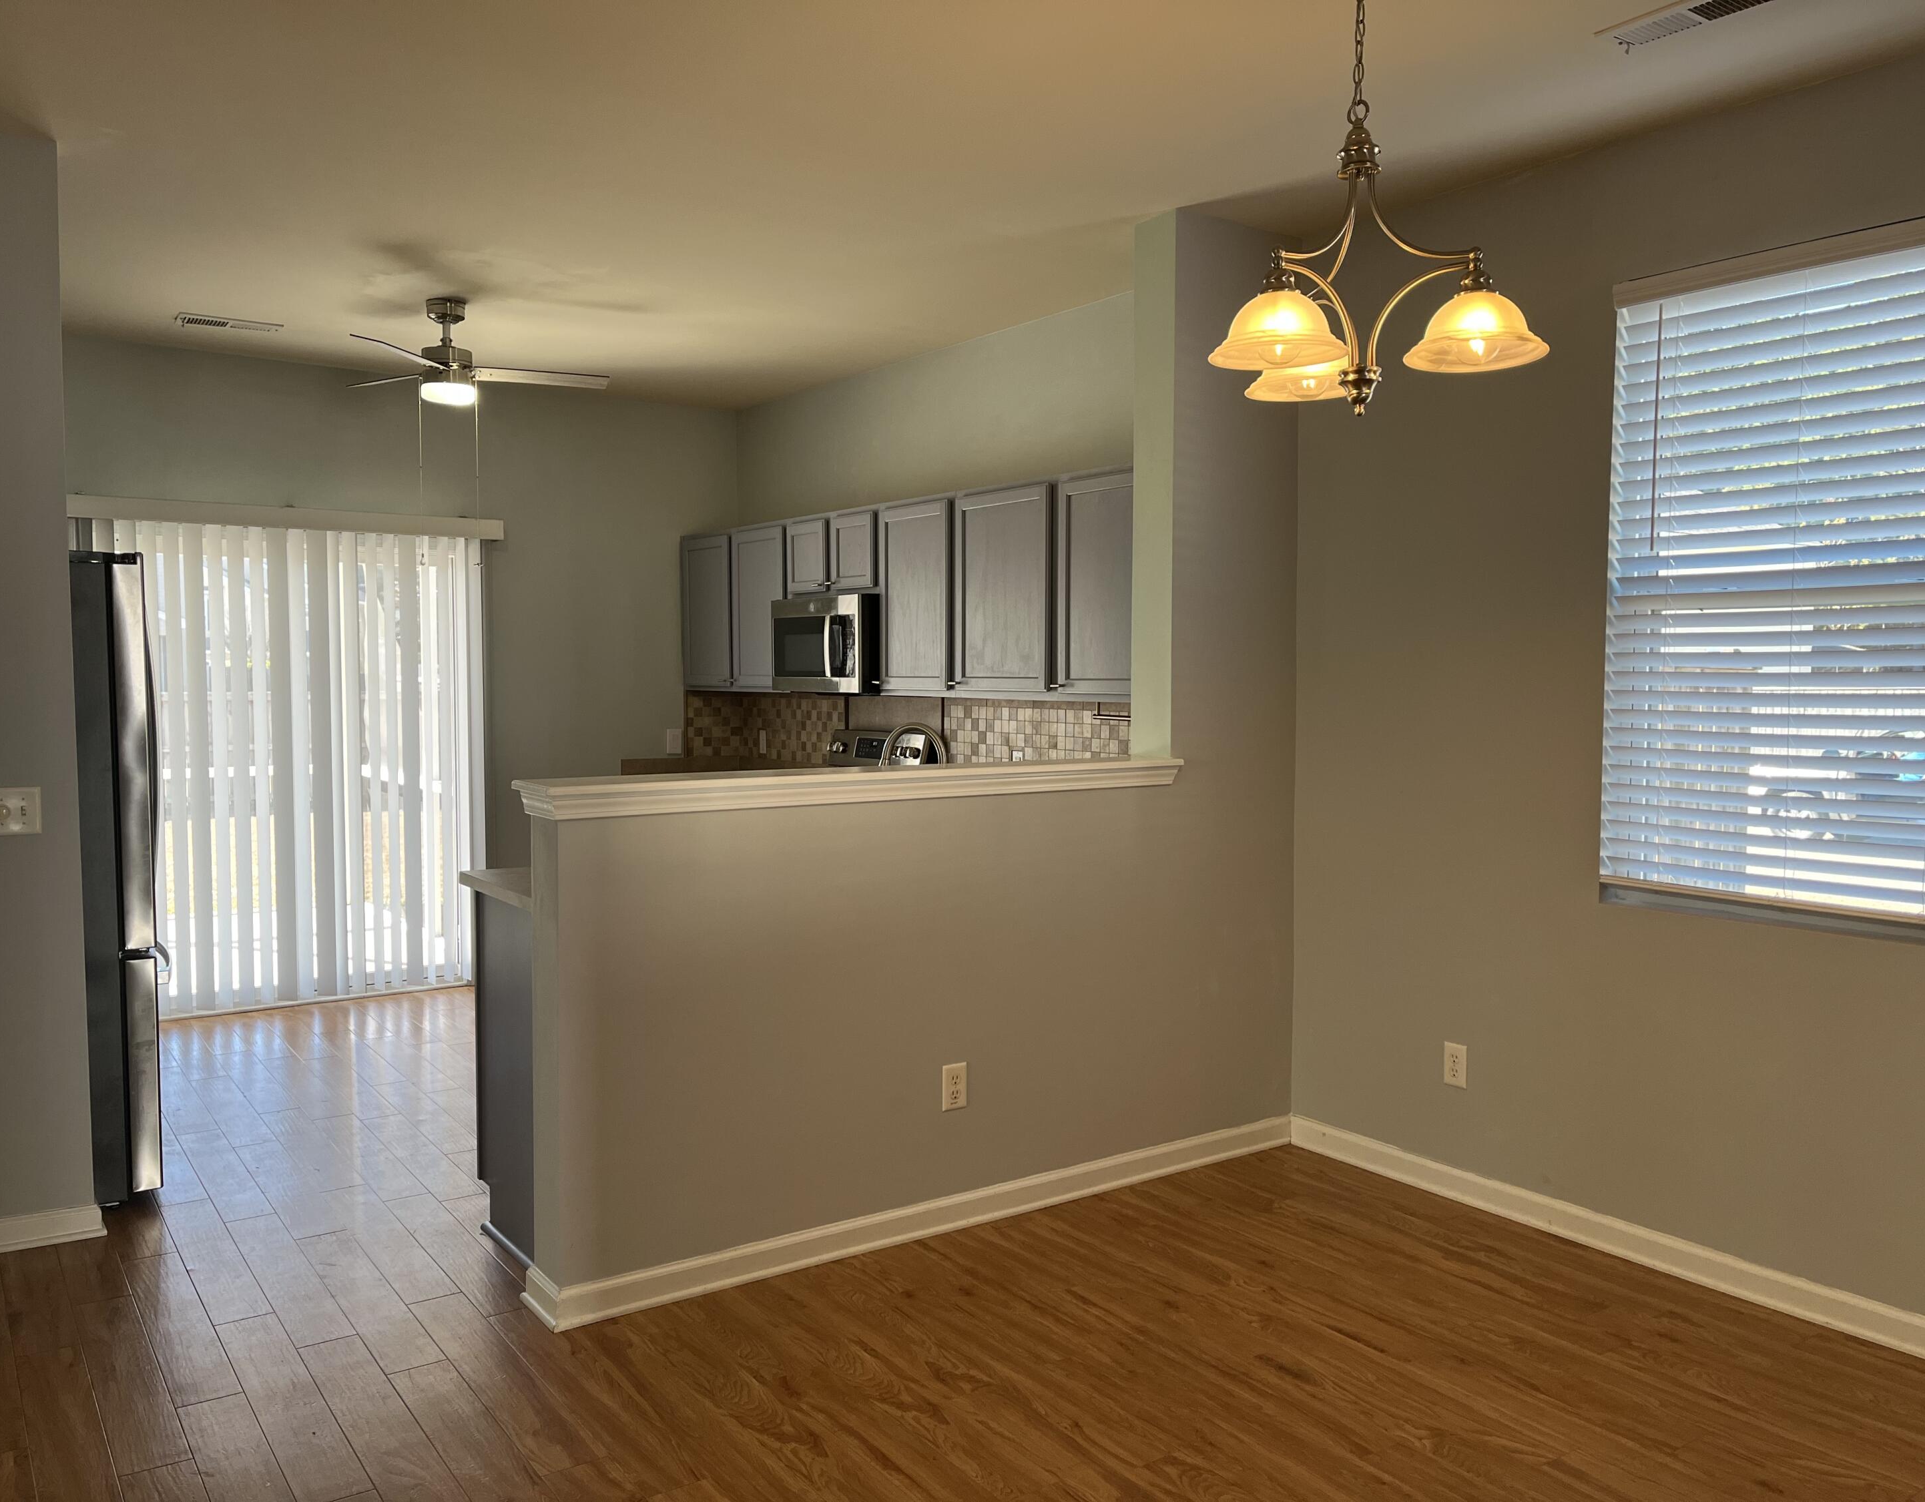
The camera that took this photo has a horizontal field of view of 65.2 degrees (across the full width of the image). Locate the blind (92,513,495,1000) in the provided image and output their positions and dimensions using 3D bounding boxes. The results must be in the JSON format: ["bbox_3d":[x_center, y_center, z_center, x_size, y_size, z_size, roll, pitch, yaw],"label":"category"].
[{"bbox_3d":[-2.838,0.071,6.419,1.650,2.040,0.100,-2,4,-36],"label":"blind"}]

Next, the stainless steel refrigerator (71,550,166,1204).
[{"bbox_3d":[-2.740,0.347,4.207,0.860,1.765,0.910,-2,4,-36],"label":"stainless steel refrigerator"}]

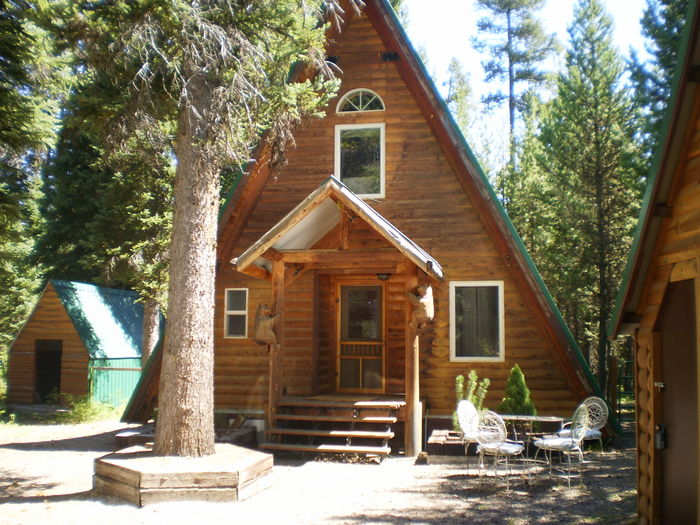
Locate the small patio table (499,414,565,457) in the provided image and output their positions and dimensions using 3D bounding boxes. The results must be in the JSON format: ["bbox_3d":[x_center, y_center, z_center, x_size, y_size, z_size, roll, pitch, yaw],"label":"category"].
[{"bbox_3d":[2.441,2.464,9.764,0.920,0.730,0.920,-1,-6,10],"label":"small patio table"}]

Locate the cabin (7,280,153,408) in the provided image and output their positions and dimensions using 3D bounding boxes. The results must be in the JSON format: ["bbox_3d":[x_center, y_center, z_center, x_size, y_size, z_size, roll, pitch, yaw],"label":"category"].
[{"bbox_3d":[-7.861,2.420,21.817,2.500,3.438,3.400,-1,-6,14],"label":"cabin"}]

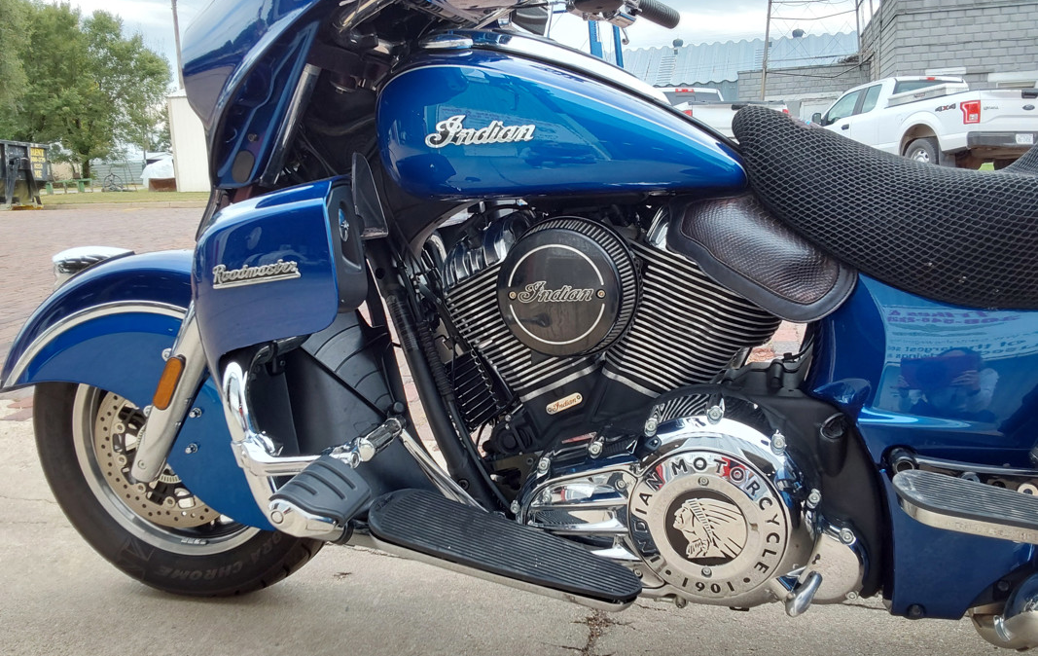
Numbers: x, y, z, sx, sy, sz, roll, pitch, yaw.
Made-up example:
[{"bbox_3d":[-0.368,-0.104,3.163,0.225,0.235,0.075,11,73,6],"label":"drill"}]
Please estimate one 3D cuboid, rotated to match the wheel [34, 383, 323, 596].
[{"bbox_3d":[-0.615,0.205,1.580,0.640,0.640,0.130,0,12,13],"label":"wheel"}]

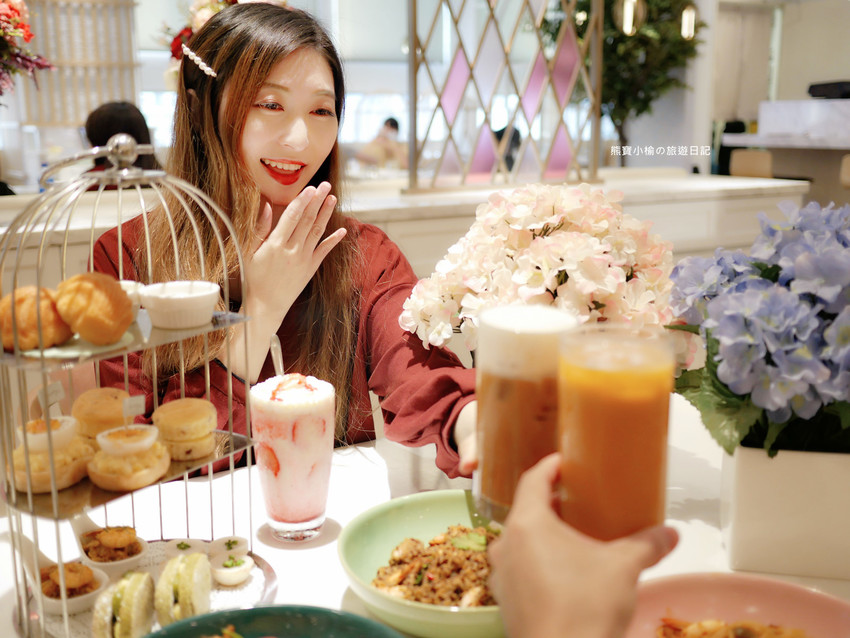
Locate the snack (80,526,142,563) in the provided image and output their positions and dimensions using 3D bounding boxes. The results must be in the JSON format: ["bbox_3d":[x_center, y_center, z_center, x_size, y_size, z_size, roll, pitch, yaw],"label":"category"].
[{"bbox_3d":[-0.286,0.209,0.900,0.056,0.028,0.047,0,10,0],"label":"snack"}]

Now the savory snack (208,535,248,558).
[{"bbox_3d":[-0.181,0.219,0.909,0.040,0.025,0.043,0,10,0],"label":"savory snack"}]

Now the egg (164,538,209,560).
[{"bbox_3d":[-0.218,0.220,0.905,0.043,0.025,0.043,0,10,0],"label":"egg"}]

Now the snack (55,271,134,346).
[{"bbox_3d":[-0.272,-0.008,0.810,0.065,0.057,0.062,0,10,0],"label":"snack"}]

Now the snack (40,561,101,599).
[{"bbox_3d":[-0.287,0.212,0.797,0.047,0.024,0.041,0,12,0],"label":"snack"}]

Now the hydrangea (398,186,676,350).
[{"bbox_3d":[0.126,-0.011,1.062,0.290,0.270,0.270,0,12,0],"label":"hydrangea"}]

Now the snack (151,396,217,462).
[{"bbox_3d":[-0.209,0.096,0.854,0.055,0.039,0.055,0,12,0],"label":"snack"}]

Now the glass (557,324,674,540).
[{"bbox_3d":[0.124,0.086,0.656,0.073,0.150,0.073,0,12,0],"label":"glass"}]

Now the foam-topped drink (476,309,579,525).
[{"bbox_3d":[0.076,0.073,0.751,0.073,0.151,0.073,0,12,0],"label":"foam-topped drink"}]

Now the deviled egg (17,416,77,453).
[{"bbox_3d":[-0.312,0.099,0.815,0.050,0.024,0.046,0,10,0],"label":"deviled egg"}]

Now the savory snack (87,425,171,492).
[{"bbox_3d":[-0.235,0.111,0.779,0.064,0.040,0.062,0,12,0],"label":"savory snack"}]

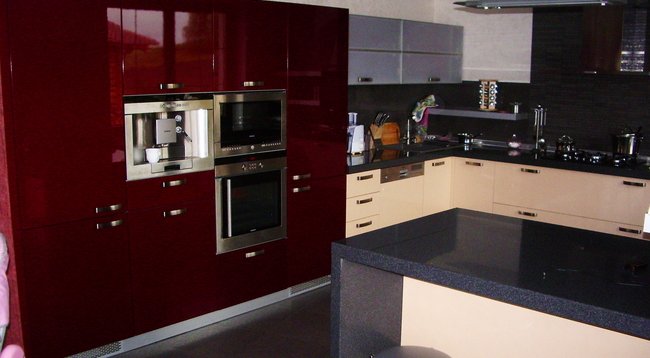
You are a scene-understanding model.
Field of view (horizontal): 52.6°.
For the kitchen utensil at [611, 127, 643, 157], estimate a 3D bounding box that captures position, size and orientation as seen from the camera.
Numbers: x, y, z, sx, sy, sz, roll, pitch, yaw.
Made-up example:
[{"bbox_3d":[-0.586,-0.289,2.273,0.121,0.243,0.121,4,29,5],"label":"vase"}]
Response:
[{"bbox_3d":[2.439,-0.303,5.320,0.250,0.220,0.210,5,11,24],"label":"kitchen utensil"}]

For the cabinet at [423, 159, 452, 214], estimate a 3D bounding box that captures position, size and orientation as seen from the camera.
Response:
[{"bbox_3d":[0.789,0.143,6.011,0.570,0.720,0.420,10,13,43],"label":"cabinet"}]

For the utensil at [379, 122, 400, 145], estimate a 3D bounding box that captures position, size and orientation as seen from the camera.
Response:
[{"bbox_3d":[0.601,-0.417,6.139,0.040,0.220,0.310,9,13,42],"label":"utensil"}]

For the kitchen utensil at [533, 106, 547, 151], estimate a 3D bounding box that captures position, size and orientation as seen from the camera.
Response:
[{"bbox_3d":[1.931,-0.452,5.920,0.130,0.400,0.130,4,10,18],"label":"kitchen utensil"}]

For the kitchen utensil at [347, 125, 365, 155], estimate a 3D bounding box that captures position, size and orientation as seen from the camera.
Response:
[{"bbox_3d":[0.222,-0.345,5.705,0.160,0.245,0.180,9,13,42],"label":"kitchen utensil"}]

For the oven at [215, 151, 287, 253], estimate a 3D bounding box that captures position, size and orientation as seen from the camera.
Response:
[{"bbox_3d":[-0.646,0.107,4.389,0.560,0.604,0.601,9,13,42],"label":"oven"}]

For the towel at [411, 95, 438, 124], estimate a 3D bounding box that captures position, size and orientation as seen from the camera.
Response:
[{"bbox_3d":[0.966,-0.674,6.380,0.260,0.270,0.150,1,10,0],"label":"towel"}]

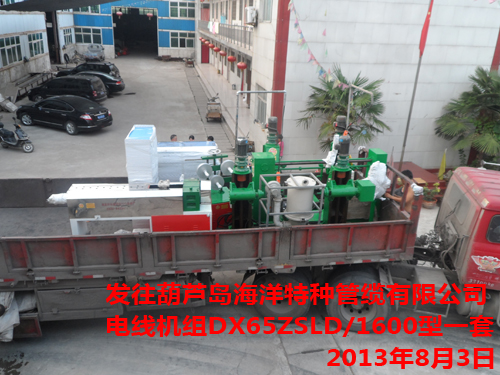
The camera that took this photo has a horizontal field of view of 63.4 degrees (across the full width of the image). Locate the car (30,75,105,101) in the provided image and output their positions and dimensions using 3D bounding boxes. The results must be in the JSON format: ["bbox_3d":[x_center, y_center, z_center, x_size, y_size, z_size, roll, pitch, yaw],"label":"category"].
[{"bbox_3d":[-10.701,-5.685,23.610,4.790,1.630,1.810,6,22,10],"label":"car"}]

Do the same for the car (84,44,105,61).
[{"bbox_3d":[-19.045,-16.457,49.760,1.600,1.570,3.700,2,22,-1],"label":"car"}]

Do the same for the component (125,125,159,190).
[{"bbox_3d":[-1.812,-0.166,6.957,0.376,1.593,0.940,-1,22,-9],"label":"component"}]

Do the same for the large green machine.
[{"bbox_3d":[0.662,-0.174,6.980,3.137,1.761,1.732,-1,22,-9],"label":"large green machine"}]

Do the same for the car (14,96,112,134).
[{"bbox_3d":[-8.554,-3.449,18.439,4.850,1.480,1.800,13,24,24],"label":"car"}]

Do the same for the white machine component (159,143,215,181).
[{"bbox_3d":[-1.159,-0.155,7.403,1.069,1.286,0.465,-1,22,-9],"label":"white machine component"}]

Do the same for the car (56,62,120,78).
[{"bbox_3d":[-12.065,-8.446,30.230,4.650,1.730,1.830,5,22,7],"label":"car"}]

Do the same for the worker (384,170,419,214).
[{"bbox_3d":[2.719,0.462,7.316,0.544,1.603,0.465,-1,22,-9],"label":"worker"}]

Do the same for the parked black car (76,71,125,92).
[{"bbox_3d":[-10.802,-6.888,26.829,4.780,1.460,1.810,2,22,-1],"label":"parked black car"}]

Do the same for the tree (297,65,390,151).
[{"bbox_3d":[2.728,-1.665,11.978,2.869,3.760,2.177,-1,22,-9],"label":"tree"}]

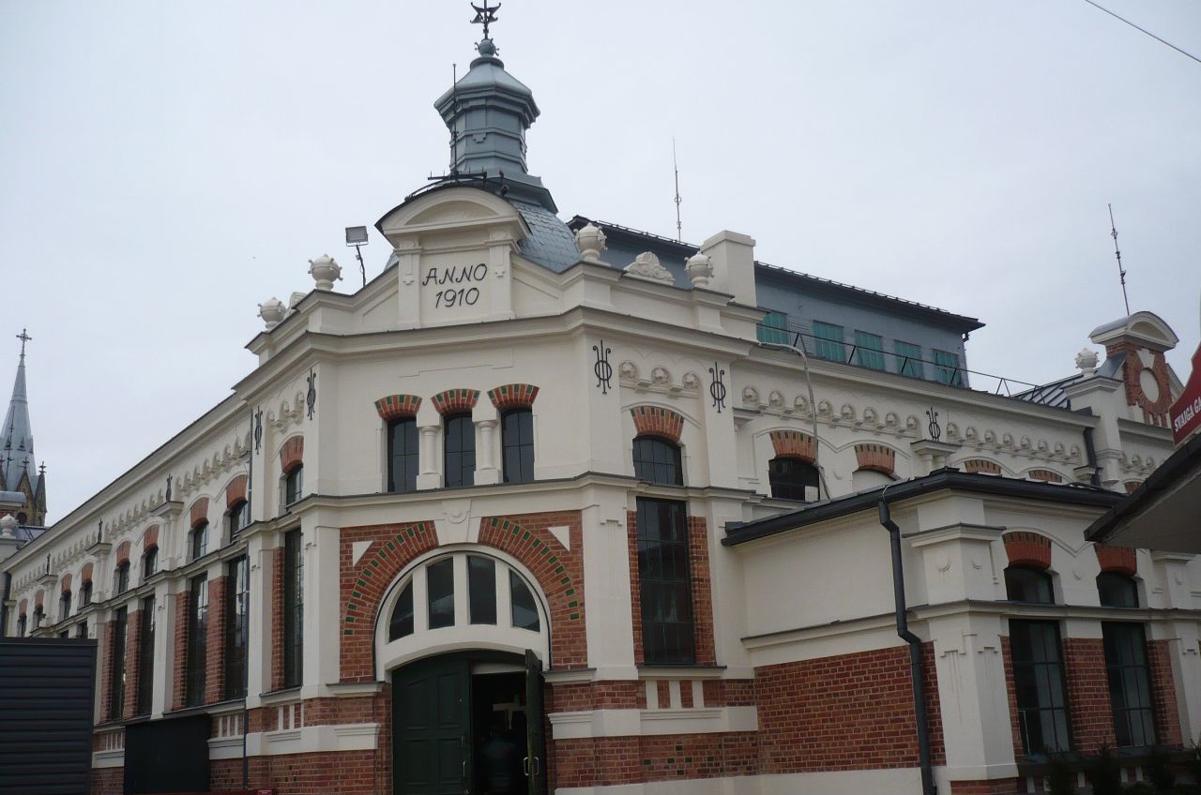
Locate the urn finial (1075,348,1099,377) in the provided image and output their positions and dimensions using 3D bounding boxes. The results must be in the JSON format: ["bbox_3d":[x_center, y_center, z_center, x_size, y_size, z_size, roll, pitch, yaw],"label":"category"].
[{"bbox_3d":[9.966,-0.685,24.832,0.476,0.739,0.476,9,-20,-35],"label":"urn finial"}]

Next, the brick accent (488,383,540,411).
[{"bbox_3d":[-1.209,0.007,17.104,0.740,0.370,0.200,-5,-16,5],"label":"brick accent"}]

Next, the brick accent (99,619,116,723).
[{"bbox_3d":[-10.340,5.775,25.645,0.180,2.080,0.560,8,-20,-34],"label":"brick accent"}]

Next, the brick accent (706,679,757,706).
[{"bbox_3d":[1.790,4.139,16.958,0.810,0.369,0.223,9,-20,-35],"label":"brick accent"}]

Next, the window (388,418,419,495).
[{"bbox_3d":[-2.783,0.842,17.295,0.495,1.145,0.150,-5,-16,5],"label":"window"}]

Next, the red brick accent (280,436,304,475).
[{"bbox_3d":[-4.509,0.828,18.199,0.223,0.405,1.012,9,-20,-35],"label":"red brick accent"}]

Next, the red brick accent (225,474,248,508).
[{"bbox_3d":[-6.043,1.612,20.409,0.160,0.490,0.980,9,-20,-35],"label":"red brick accent"}]

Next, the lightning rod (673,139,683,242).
[{"bbox_3d":[2.394,-6.463,38.417,0.200,3.900,0.200,9,-20,-35],"label":"lightning rod"}]

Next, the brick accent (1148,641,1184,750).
[{"bbox_3d":[7.675,4.028,16.484,0.329,1.420,0.140,9,-20,-35],"label":"brick accent"}]

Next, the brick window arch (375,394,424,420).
[{"bbox_3d":[-2.785,0.143,16.895,0.669,0.340,0.160,-5,-16,8],"label":"brick window arch"}]

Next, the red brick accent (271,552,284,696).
[{"bbox_3d":[-4.670,3.235,17.701,0.140,2.070,0.330,9,-20,-35],"label":"red brick accent"}]

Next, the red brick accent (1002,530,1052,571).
[{"bbox_3d":[5.417,1.956,15.445,1.047,0.465,0.140,9,-20,-35],"label":"red brick accent"}]

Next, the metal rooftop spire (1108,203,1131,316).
[{"bbox_3d":[12.049,-3.216,28.256,0.140,2.927,0.140,10,-21,-38],"label":"metal rooftop spire"}]

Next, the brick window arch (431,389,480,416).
[{"bbox_3d":[-2.007,0.084,17.184,0.719,0.334,0.304,-5,-17,8],"label":"brick window arch"}]

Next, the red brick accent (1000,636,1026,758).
[{"bbox_3d":[4.969,3.681,14.870,0.180,1.470,0.150,10,-21,-38],"label":"red brick accent"}]

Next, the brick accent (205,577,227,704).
[{"bbox_3d":[-6.426,4.079,20.413,0.160,2.070,0.690,9,-20,-35],"label":"brick accent"}]

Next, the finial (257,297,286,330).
[{"bbox_3d":[-5.384,-1.296,19.954,0.510,0.720,0.510,9,-20,-35],"label":"finial"}]

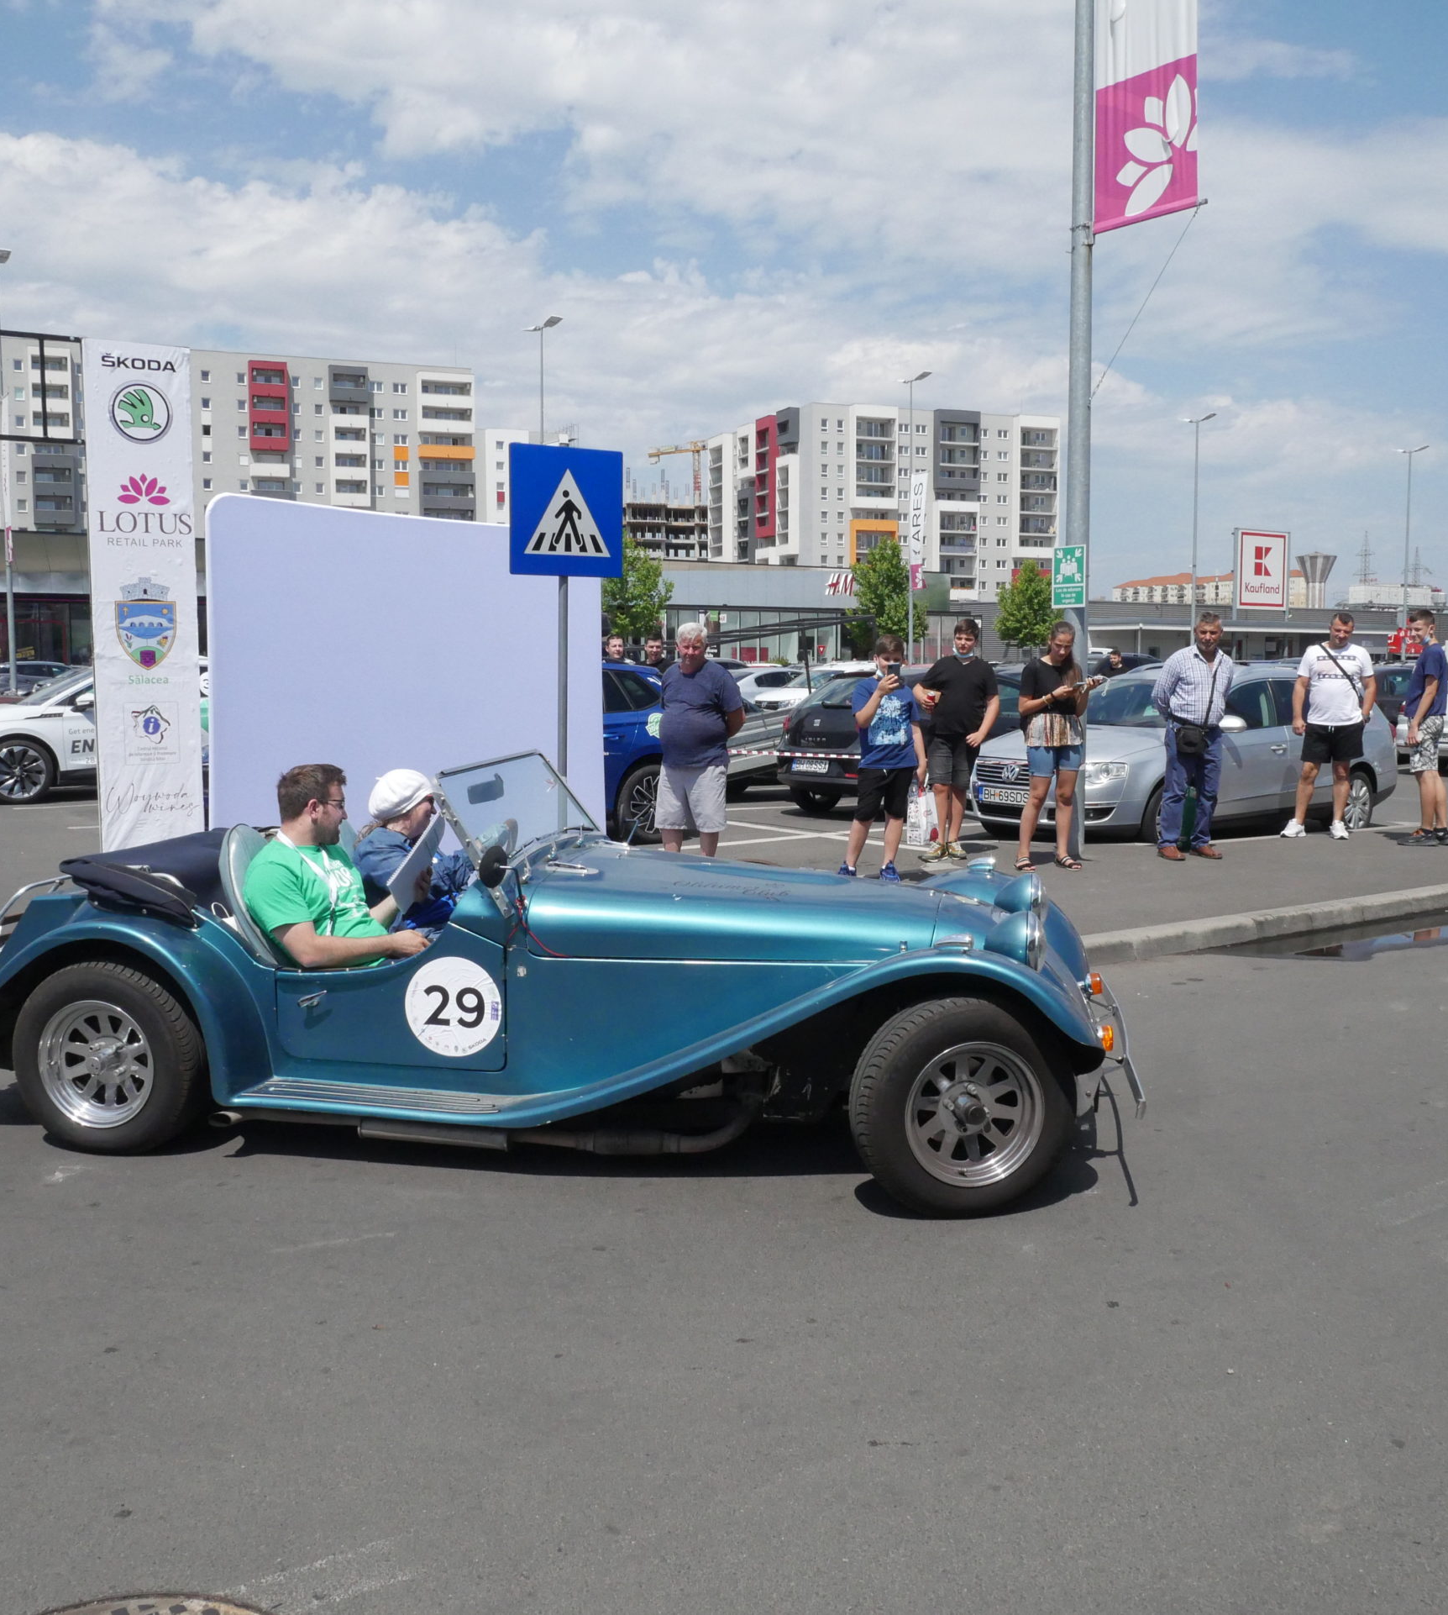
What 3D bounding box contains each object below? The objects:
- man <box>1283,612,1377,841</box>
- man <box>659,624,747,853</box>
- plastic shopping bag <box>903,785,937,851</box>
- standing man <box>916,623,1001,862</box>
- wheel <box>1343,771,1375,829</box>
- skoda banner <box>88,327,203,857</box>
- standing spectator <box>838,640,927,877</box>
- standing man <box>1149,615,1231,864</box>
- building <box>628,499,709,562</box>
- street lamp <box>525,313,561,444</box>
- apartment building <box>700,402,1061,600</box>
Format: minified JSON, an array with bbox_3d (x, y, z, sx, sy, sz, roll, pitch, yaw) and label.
[{"bbox_3d":[4.890,-0.625,11.964,0.700,1.770,0.420,2,6,27],"label":"man"},{"bbox_3d":[-0.140,-0.262,8.871,0.520,1.700,0.380,2,5,20],"label":"man"},{"bbox_3d":[1.345,0.051,10.100,0.220,0.420,0.130,1,5,18],"label":"plastic shopping bag"},{"bbox_3d":[1.687,-0.507,10.941,0.570,1.759,0.370,1,5,14],"label":"standing man"},{"bbox_3d":[5.544,-0.036,13.272,0.630,0.630,0.220,-4,7,-37],"label":"wheel"},{"bbox_3d":[-2.957,-0.818,7.600,0.480,3.020,0.080,-3,6,-29],"label":"skoda banner"},{"bbox_3d":[1.036,-0.336,9.778,0.530,1.598,0.420,1,5,9],"label":"standing spectator"},{"bbox_3d":[3.416,-0.510,10.815,0.540,1.740,0.360,0,5,-3],"label":"standing man"},{"bbox_3d":[-12.224,-37.234,258.146,26.000,29.509,16.000,-2,6,-19],"label":"building"},{"bbox_3d":[-5.776,-9.385,48.455,0.400,12.750,2.100,-4,6,-35],"label":"street lamp"},{"bbox_3d":[22.036,-34.758,207.883,36.800,36.000,34.000,-2,5,-21],"label":"apartment building"}]

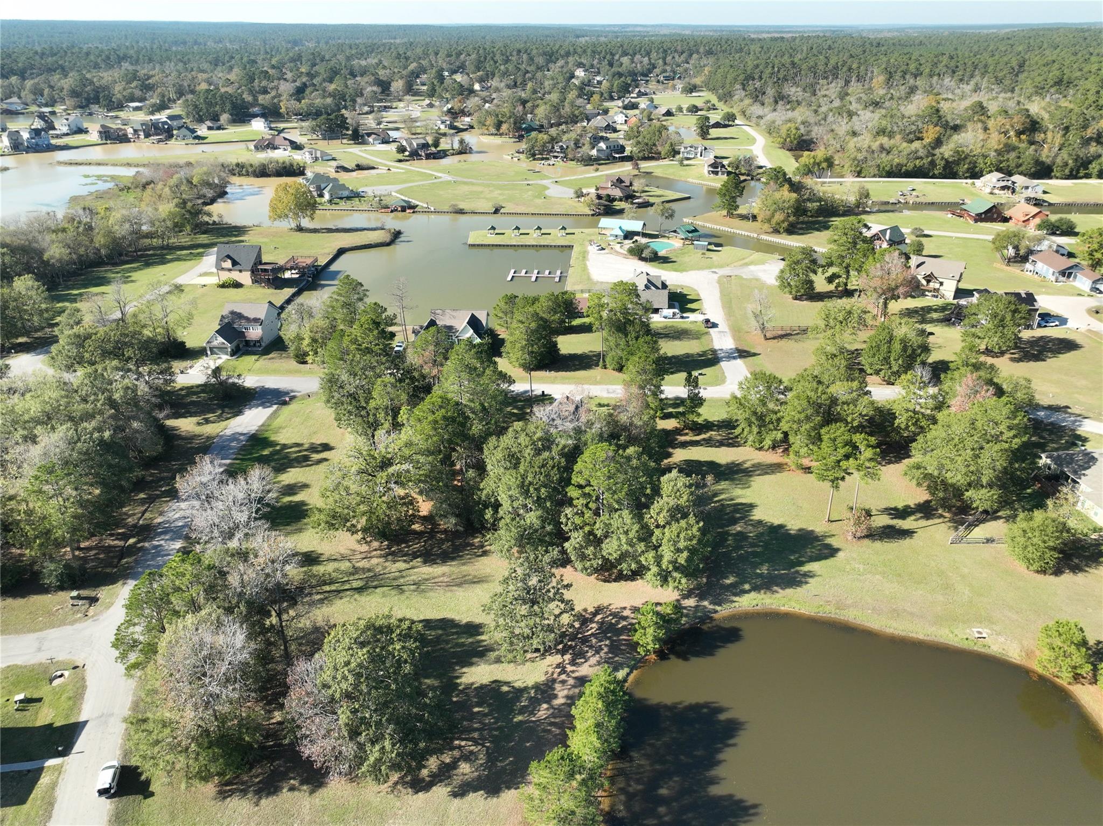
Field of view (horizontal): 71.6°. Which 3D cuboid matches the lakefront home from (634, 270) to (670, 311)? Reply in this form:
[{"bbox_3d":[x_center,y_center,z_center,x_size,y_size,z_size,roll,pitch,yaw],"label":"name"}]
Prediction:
[{"bbox_3d":[27.970,-37.170,234.560,13.250,9.130,17.170,0,27,0],"label":"lakefront home"}]

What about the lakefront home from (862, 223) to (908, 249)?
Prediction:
[{"bbox_3d":[130.350,-68.000,296.720,14.020,8.300,11.360,-22,34,-36],"label":"lakefront home"}]

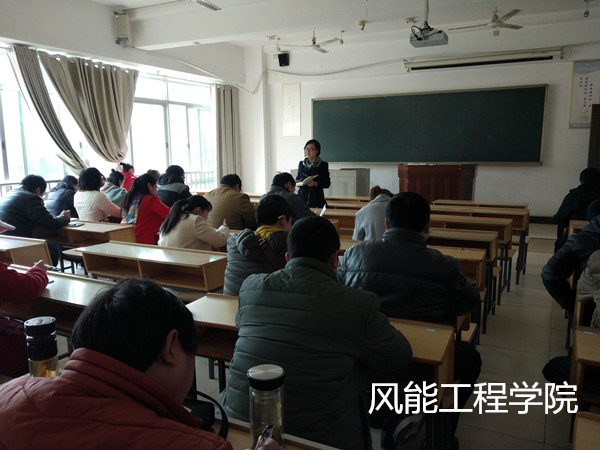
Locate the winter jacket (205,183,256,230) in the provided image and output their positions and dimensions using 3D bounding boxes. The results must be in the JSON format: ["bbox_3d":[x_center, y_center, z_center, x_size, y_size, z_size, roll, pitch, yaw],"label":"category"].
[{"bbox_3d":[-0.602,-0.072,4.648,0.540,0.640,0.520,4,10,28],"label":"winter jacket"}]

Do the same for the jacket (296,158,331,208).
[{"bbox_3d":[0.148,-0.449,5.894,0.468,0.711,0.299,2,9,16],"label":"jacket"}]

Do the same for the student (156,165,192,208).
[{"bbox_3d":[-1.328,-0.026,5.616,0.496,1.328,0.654,4,10,28],"label":"student"}]

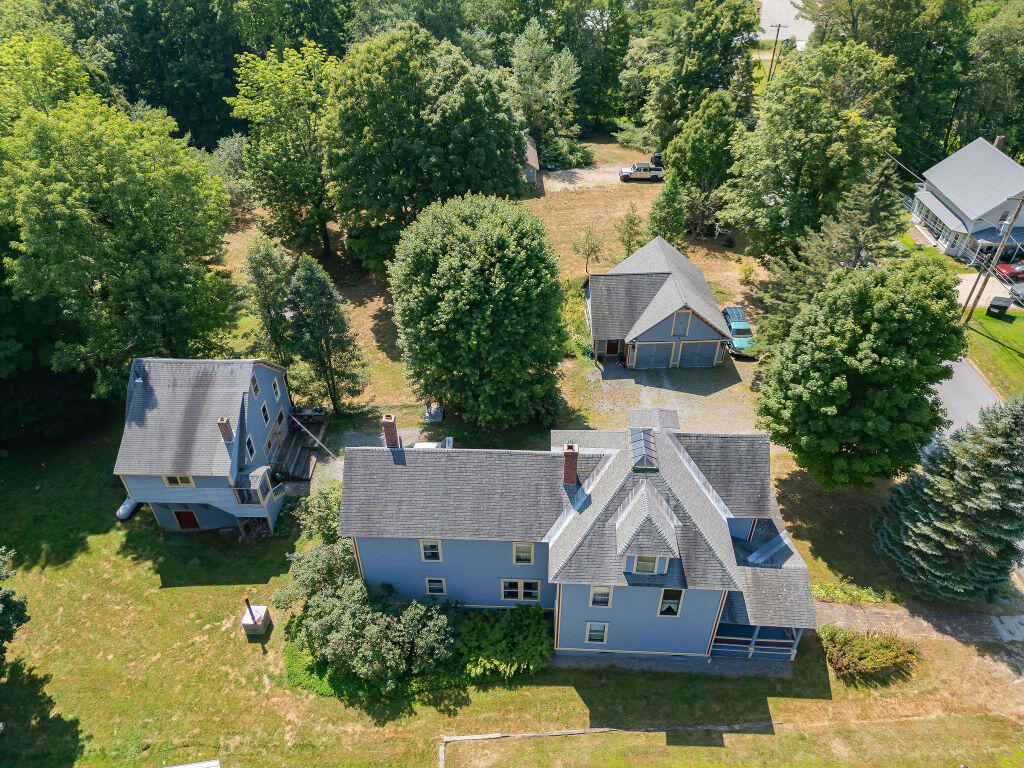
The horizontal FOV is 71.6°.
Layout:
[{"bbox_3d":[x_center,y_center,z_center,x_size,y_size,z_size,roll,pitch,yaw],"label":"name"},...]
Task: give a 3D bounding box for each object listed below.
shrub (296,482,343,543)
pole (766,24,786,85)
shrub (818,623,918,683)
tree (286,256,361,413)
[{"bbox_3d":[-11.446,7.762,42.885,3.300,3.000,3.200,1,36,3],"label":"shrub"},{"bbox_3d":[41.333,-51.104,112.524,2.500,10.500,0.350,1,37,2],"label":"pole"},{"bbox_3d":[17.840,13.436,35.530,5.000,1.600,2.600,1,36,3],"label":"shrub"},{"bbox_3d":[-12.836,-3.005,47.769,4.900,12.300,4.900,-1,37,0],"label":"tree"}]

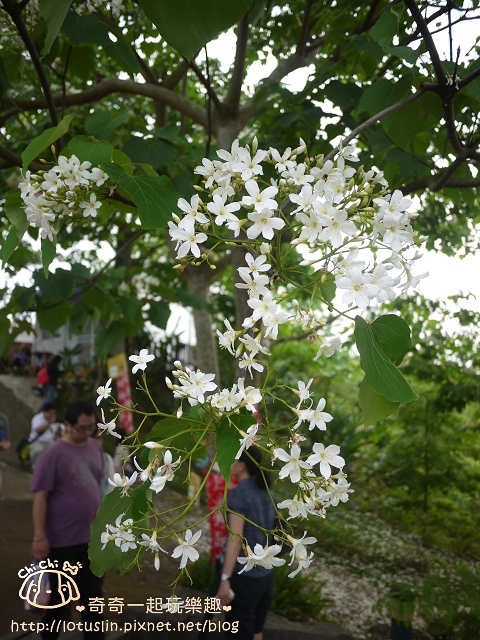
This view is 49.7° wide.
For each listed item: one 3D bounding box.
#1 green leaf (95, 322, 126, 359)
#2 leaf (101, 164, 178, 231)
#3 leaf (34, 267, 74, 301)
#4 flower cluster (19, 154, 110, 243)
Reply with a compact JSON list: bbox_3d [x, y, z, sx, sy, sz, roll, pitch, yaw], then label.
[{"bbox_3d":[-0.450,0.068,1.800,0.111,0.132,0.060,1,-8,-6],"label":"green leaf"},{"bbox_3d":[-0.188,-0.236,0.980,0.144,0.125,0.070,1,-8,-6],"label":"leaf"},{"bbox_3d":[-0.627,-0.123,1.750,0.135,0.115,0.060,1,-8,-9],"label":"leaf"},{"bbox_3d":[-0.341,-0.237,1.000,0.170,0.163,0.140,1,-8,-6],"label":"flower cluster"}]

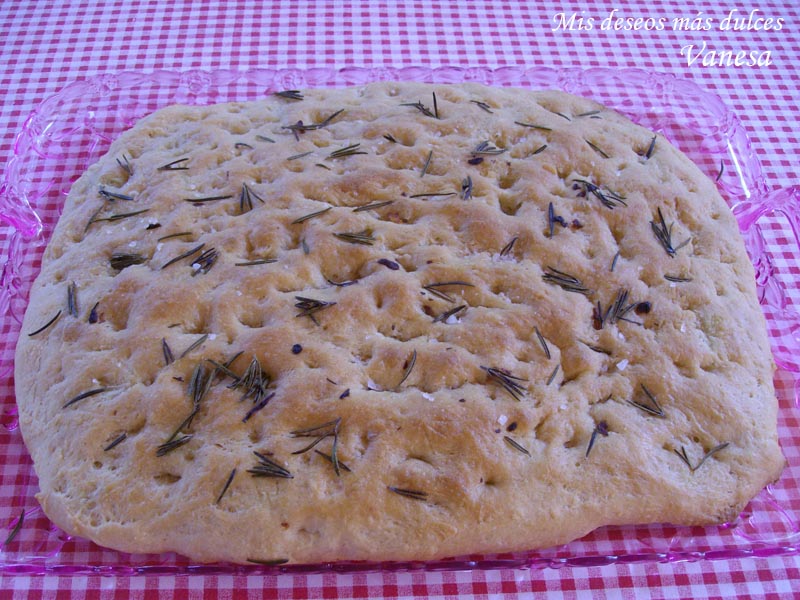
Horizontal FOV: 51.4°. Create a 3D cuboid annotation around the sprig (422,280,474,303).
[{"bbox_3d":[0.026,-0.004,0.451,0.027,0.005,0.013,8,53,5],"label":"sprig"}]

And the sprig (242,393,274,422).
[{"bbox_3d":[-0.055,0.042,0.325,0.002,0.003,0.017,34,59,21],"label":"sprig"}]

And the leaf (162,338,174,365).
[{"bbox_3d":[-0.120,0.026,0.430,0.004,0.003,0.017,-18,56,-13],"label":"leaf"}]

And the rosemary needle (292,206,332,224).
[{"bbox_3d":[-0.051,-0.049,0.485,0.026,0.003,0.003,-25,57,-18],"label":"rosemary needle"}]

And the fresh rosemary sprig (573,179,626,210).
[{"bbox_3d":[0.119,-0.063,0.497,0.037,0.008,0.015,35,60,23],"label":"fresh rosemary sprig"}]

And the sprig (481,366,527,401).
[{"bbox_3d":[0.052,0.039,0.418,0.027,0.006,0.013,32,59,21],"label":"sprig"}]

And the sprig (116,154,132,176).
[{"bbox_3d":[-0.152,-0.075,0.464,0.006,0.004,0.018,-33,61,-24],"label":"sprig"}]

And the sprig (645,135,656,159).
[{"bbox_3d":[0.133,-0.081,0.441,0.002,0.004,0.021,20,56,14],"label":"sprig"}]

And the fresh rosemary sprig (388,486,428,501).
[{"bbox_3d":[0.003,0.072,0.311,0.016,0.003,0.003,13,54,7],"label":"fresh rosemary sprig"}]

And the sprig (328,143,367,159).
[{"bbox_3d":[-0.030,-0.083,0.464,0.022,0.004,0.009,-8,54,-8],"label":"sprig"}]

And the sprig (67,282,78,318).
[{"bbox_3d":[-0.178,0.001,0.452,0.006,0.003,0.025,-11,55,-9],"label":"sprig"}]

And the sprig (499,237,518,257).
[{"bbox_3d":[0.052,-0.025,0.392,0.003,0.004,0.015,34,60,22],"label":"sprig"}]

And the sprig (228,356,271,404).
[{"bbox_3d":[-0.060,0.035,0.345,0.016,0.009,0.021,28,58,19],"label":"sprig"}]

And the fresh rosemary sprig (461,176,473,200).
[{"bbox_3d":[0.041,-0.067,0.501,0.006,0.006,0.021,3,53,1],"label":"fresh rosemary sprig"}]

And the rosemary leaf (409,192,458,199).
[{"bbox_3d":[0.018,-0.056,0.443,0.026,0.003,0.003,-5,53,-5],"label":"rosemary leaf"}]

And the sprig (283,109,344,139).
[{"bbox_3d":[-0.047,-0.097,0.446,0.014,0.006,0.035,37,61,23],"label":"sprig"}]

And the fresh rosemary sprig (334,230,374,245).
[{"bbox_3d":[-0.023,-0.033,0.426,0.022,0.004,0.006,17,54,11],"label":"fresh rosemary sprig"}]

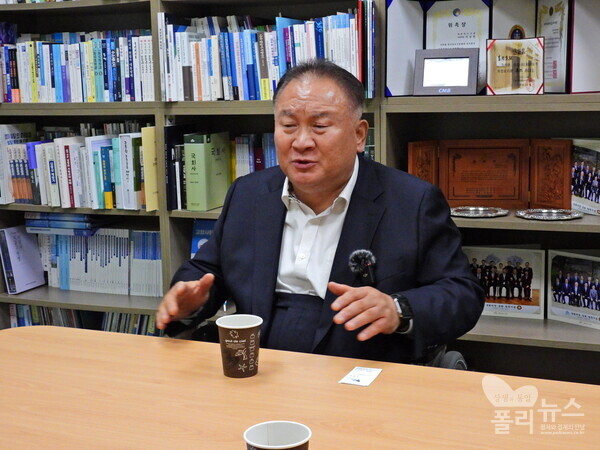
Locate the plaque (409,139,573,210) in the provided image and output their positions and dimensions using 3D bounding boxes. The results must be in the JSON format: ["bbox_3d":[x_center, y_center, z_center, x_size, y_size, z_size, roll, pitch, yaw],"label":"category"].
[{"bbox_3d":[0.628,-0.169,2.905,0.530,0.238,0.100,0,10,8],"label":"plaque"}]

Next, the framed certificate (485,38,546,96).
[{"bbox_3d":[0.672,-0.489,2.684,0.176,0.172,0.035,3,11,25],"label":"framed certificate"}]

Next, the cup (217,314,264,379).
[{"bbox_3d":[-0.103,0.213,1.507,0.081,0.092,0.081,-1,10,0],"label":"cup"}]

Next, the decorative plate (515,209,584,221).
[{"bbox_3d":[0.791,-0.032,2.743,0.208,0.018,0.208,2,10,18],"label":"decorative plate"}]

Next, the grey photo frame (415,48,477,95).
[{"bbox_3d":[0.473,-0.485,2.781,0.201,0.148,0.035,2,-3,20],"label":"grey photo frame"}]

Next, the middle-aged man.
[{"bbox_3d":[0.076,0.310,1.731,0.583,1.260,0.700,3,10,22],"label":"middle-aged man"}]

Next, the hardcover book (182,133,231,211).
[{"bbox_3d":[-0.322,-0.193,3.079,0.081,0.264,0.180,3,11,25],"label":"hardcover book"}]

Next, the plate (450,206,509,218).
[{"bbox_3d":[0.573,-0.040,2.815,0.208,0.018,0.208,2,10,18],"label":"plate"}]

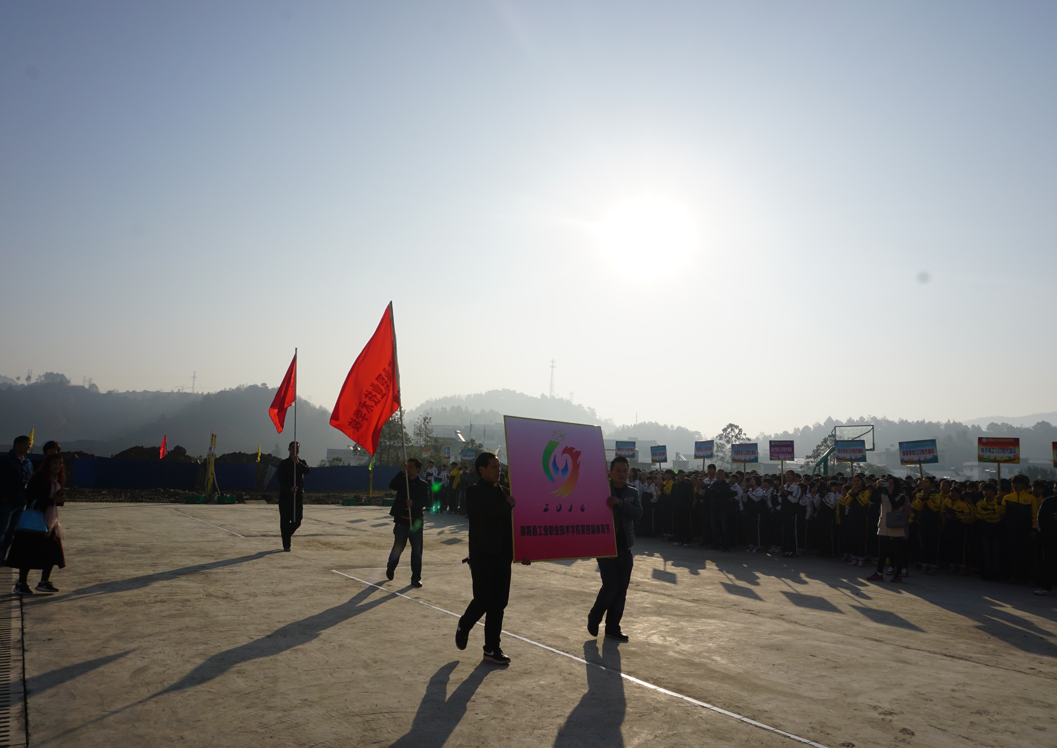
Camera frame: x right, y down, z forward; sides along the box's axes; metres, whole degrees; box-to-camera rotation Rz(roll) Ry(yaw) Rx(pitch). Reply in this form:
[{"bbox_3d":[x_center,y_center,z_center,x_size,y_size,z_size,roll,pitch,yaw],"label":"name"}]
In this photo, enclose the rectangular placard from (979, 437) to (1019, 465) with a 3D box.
[{"bbox_3d":[7.427,1.208,11.809,0.030,0.400,0.585,9,-8,-41],"label":"rectangular placard"}]

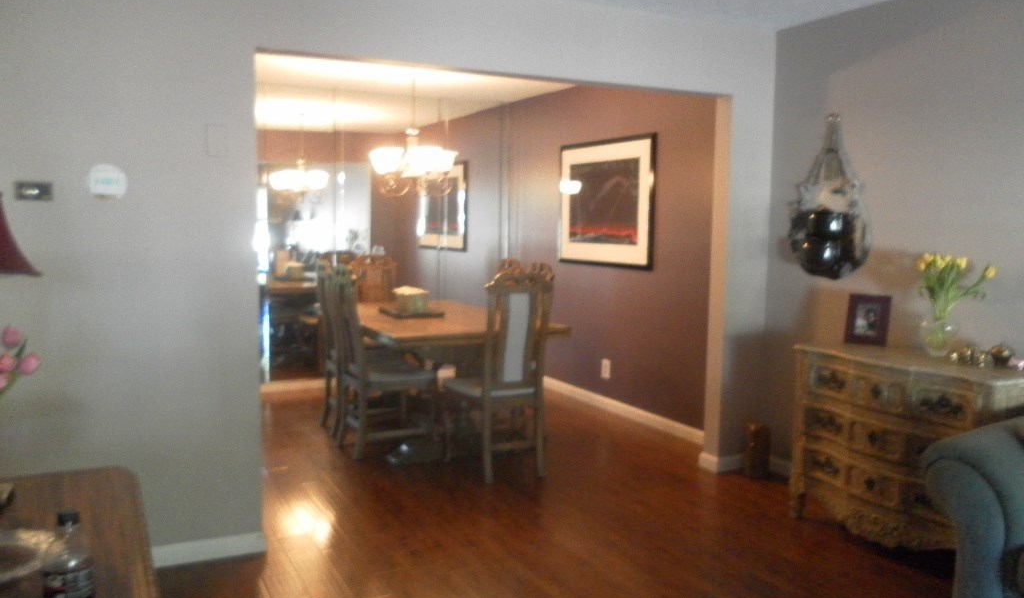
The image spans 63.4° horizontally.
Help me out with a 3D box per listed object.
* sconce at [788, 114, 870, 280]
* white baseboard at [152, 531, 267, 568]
[{"bbox_3d":[1.573,-0.508,4.125,0.195,0.820,0.430,-2,6,-27],"label":"sconce"},{"bbox_3d":[-1.241,1.017,3.379,0.467,0.090,0.020,-2,6,-27],"label":"white baseboard"}]

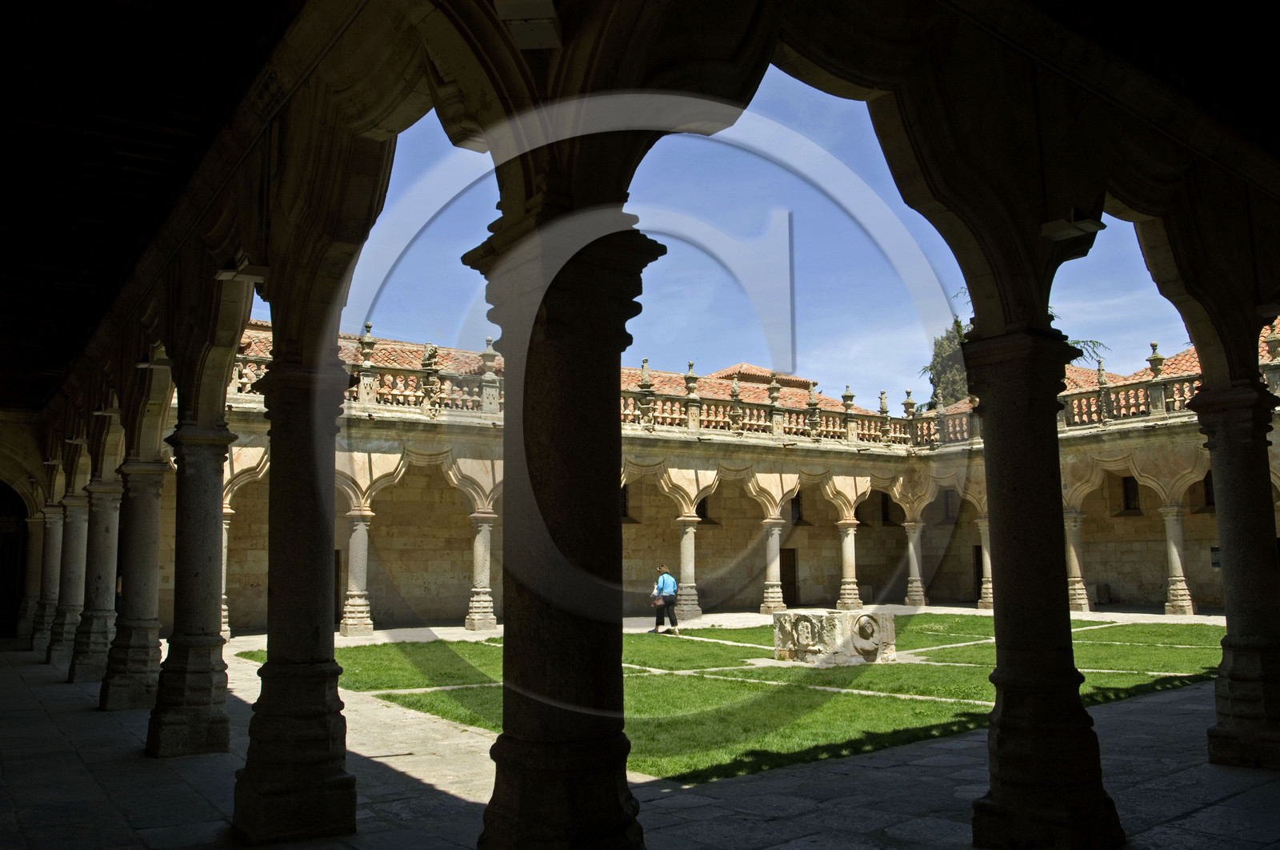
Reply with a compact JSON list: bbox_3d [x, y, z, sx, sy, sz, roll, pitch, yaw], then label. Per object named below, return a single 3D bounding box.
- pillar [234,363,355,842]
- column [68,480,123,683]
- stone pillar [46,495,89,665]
[{"bbox_3d":[-2.222,1.097,6.529,0.591,2.954,0.591,5,-9,-34],"label":"pillar"},{"bbox_3d":[-8.226,2.388,15.119,0.594,2.965,0.594,5,-9,-35],"label":"column"},{"bbox_3d":[-10.292,2.821,18.048,0.594,2.965,0.594,5,-9,-35],"label":"stone pillar"}]

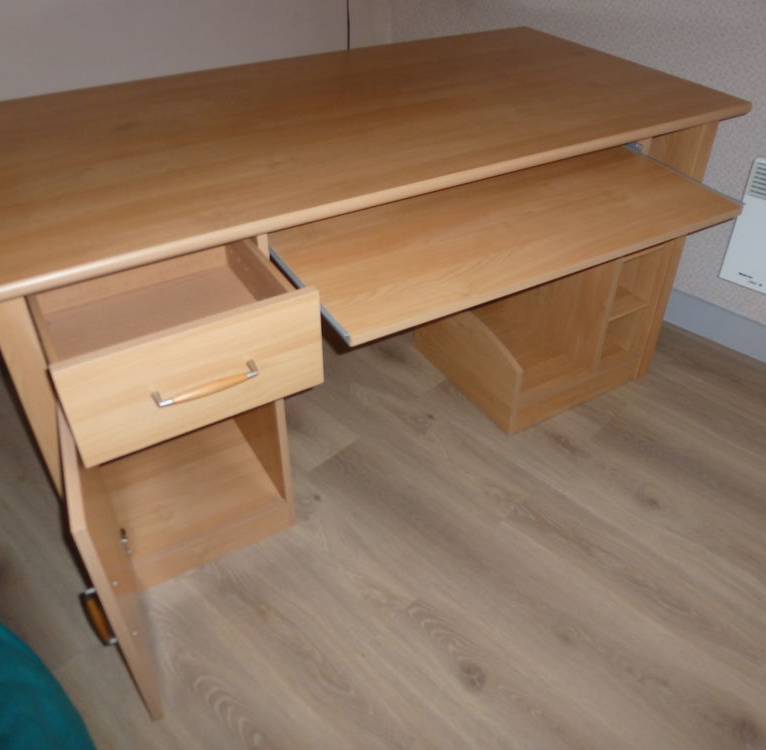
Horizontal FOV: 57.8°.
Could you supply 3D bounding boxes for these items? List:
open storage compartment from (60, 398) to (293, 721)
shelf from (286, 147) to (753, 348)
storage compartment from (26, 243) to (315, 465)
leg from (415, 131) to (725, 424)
[{"bbox_3d":[-0.383,0.147,1.292,0.394,0.544,0.688,-20,44,-24],"label":"open storage compartment"},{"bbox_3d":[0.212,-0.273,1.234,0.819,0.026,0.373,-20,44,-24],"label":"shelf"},{"bbox_3d":[-0.328,-0.100,1.038,0.345,0.163,0.414,-20,44,-24],"label":"storage compartment"},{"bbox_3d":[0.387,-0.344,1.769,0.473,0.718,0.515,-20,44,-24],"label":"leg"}]

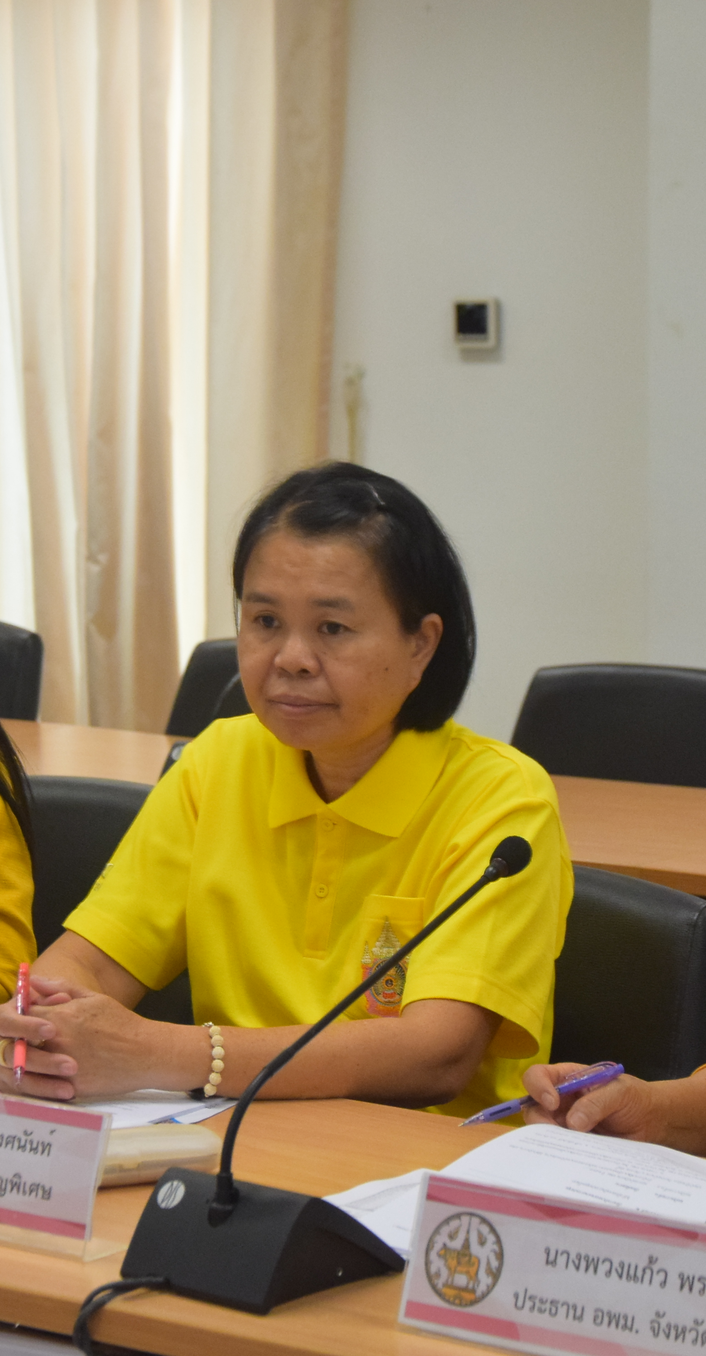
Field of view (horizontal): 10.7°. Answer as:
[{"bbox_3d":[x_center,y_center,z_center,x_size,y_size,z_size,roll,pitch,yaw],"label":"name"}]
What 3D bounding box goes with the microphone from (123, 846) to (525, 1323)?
[{"bbox_3d":[0.011,0.257,2.560,0.140,0.248,0.390,5,8,34],"label":"microphone"}]

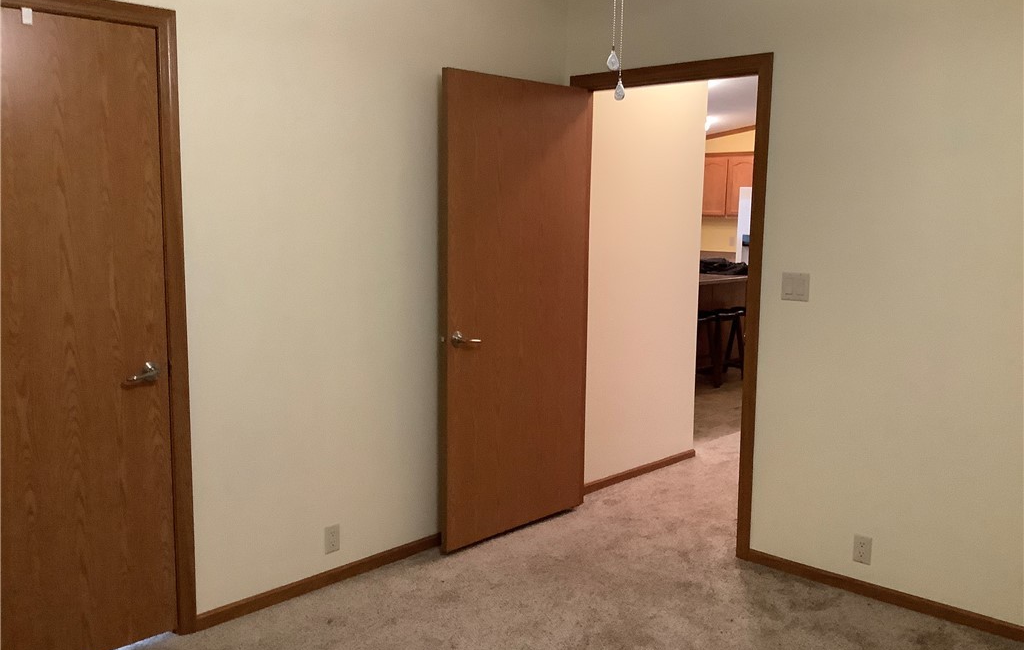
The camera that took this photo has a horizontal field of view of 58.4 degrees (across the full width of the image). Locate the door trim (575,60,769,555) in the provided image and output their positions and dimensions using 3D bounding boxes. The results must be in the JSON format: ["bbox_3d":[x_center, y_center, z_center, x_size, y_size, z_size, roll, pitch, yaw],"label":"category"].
[{"bbox_3d":[0.704,-0.093,4.253,1.068,2.142,0.130,8,10,43],"label":"door trim"}]

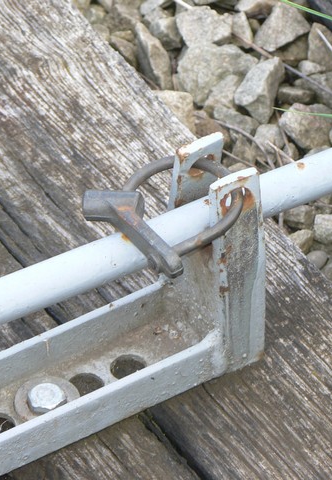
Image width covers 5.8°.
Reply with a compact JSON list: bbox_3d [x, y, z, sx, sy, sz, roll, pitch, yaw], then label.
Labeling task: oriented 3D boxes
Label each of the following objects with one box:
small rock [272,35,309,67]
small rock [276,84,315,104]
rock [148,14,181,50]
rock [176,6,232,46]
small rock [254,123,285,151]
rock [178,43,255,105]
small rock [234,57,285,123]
[{"bbox_3d":[0.094,-0.147,2.510,0.032,0.022,0.029,0,49,0],"label":"small rock"},{"bbox_3d":[0.098,-0.110,2.477,0.029,0.015,0.018,0,49,0],"label":"small rock"},{"bbox_3d":[0.000,-0.153,2.424,0.026,0.021,0.024,-11,48,-10],"label":"rock"},{"bbox_3d":[0.031,-0.170,2.613,0.044,0.030,0.036,0,46,0],"label":"rock"},{"bbox_3d":[0.080,-0.079,2.547,0.023,0.019,0.022,0,46,0],"label":"small rock"},{"bbox_3d":[0.040,-0.131,2.596,0.063,0.039,0.055,0,46,0],"label":"rock"},{"bbox_3d":[0.067,-0.108,2.355,0.027,0.030,0.047,13,49,12],"label":"small rock"}]

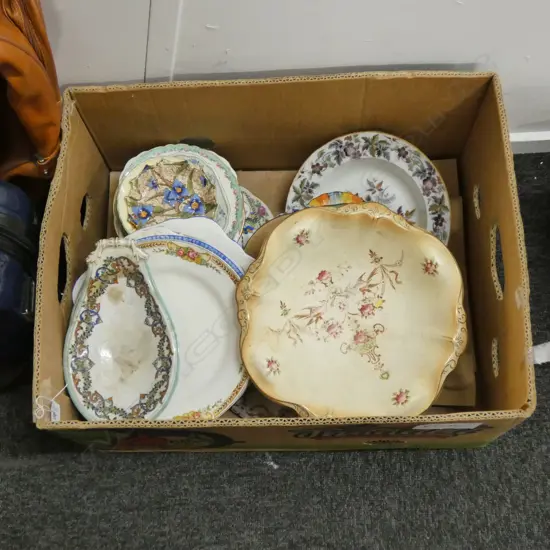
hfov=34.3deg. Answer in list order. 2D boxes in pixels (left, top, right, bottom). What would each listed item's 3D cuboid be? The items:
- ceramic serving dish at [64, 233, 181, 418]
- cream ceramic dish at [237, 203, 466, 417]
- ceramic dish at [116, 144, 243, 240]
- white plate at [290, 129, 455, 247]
[{"bbox_3d":[-0.179,0.072,1.055,0.132,0.055,0.221,-2,79,-3],"label":"ceramic serving dish"},{"bbox_3d":[0.092,0.050,1.068,0.275,0.033,0.274,-1,83,5],"label":"cream ceramic dish"},{"bbox_3d":[-0.130,-0.092,1.210,0.178,0.040,0.178,-1,72,2],"label":"ceramic dish"},{"bbox_3d":[0.120,-0.076,1.156,0.215,0.030,0.215,0,90,0],"label":"white plate"}]

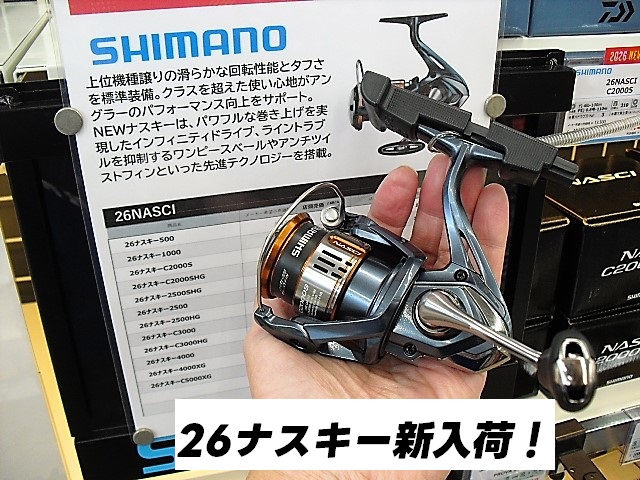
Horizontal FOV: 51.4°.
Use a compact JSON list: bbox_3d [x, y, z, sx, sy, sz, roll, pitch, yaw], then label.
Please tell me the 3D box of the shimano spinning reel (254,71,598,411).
[{"bbox_3d":[0.047,0.004,0.272,0.135,0.125,0.097,23,-2,13],"label":"shimano spinning reel"}]

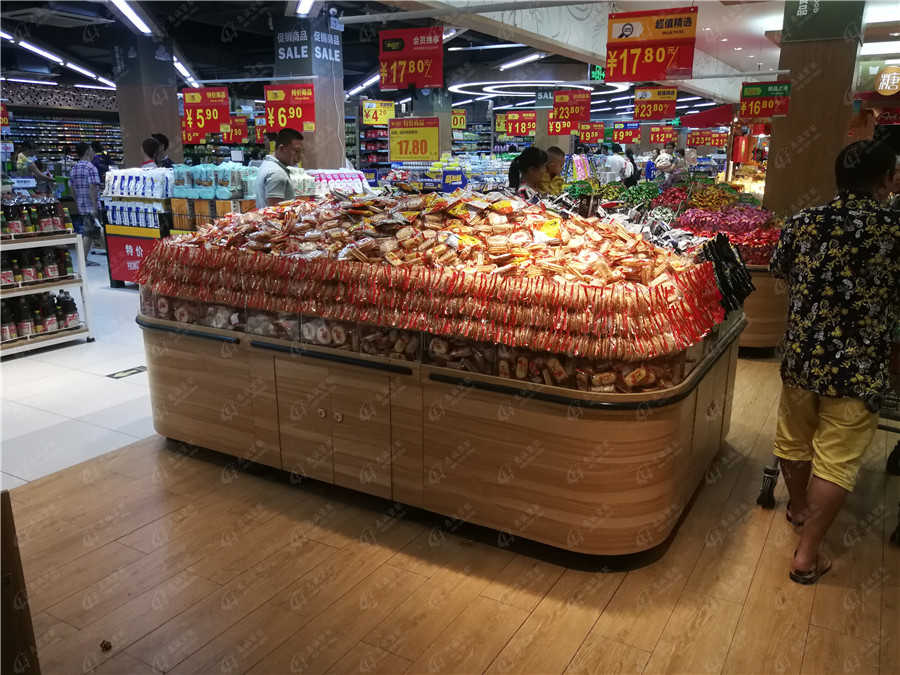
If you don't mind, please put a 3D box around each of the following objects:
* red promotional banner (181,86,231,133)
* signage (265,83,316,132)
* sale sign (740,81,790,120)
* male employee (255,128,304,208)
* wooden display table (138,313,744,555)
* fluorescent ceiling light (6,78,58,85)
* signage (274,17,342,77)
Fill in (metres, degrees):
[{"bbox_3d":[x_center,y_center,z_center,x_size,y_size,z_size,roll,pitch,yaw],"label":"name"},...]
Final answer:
[{"bbox_3d":[-2.384,-2.218,6.863,0.544,0.415,0.020,5,15,19],"label":"red promotional banner"},{"bbox_3d":[-1.457,-2.078,6.384,0.513,0.414,0.020,5,15,19],"label":"signage"},{"bbox_3d":[2.584,-1.945,5.750,0.356,0.274,0.020,6,15,21],"label":"sale sign"},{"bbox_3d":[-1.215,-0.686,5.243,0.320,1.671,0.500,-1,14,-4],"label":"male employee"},{"bbox_3d":[-0.071,0.178,3.733,2.837,0.680,1.823,8,17,29],"label":"wooden display table"},{"bbox_3d":[-9.662,-5.917,16.269,0.070,0.060,1.220,8,16,28],"label":"fluorescent ceiling light"},{"bbox_3d":[-2.014,-4.059,9.963,0.673,0.753,0.673,8,17,29],"label":"signage"}]

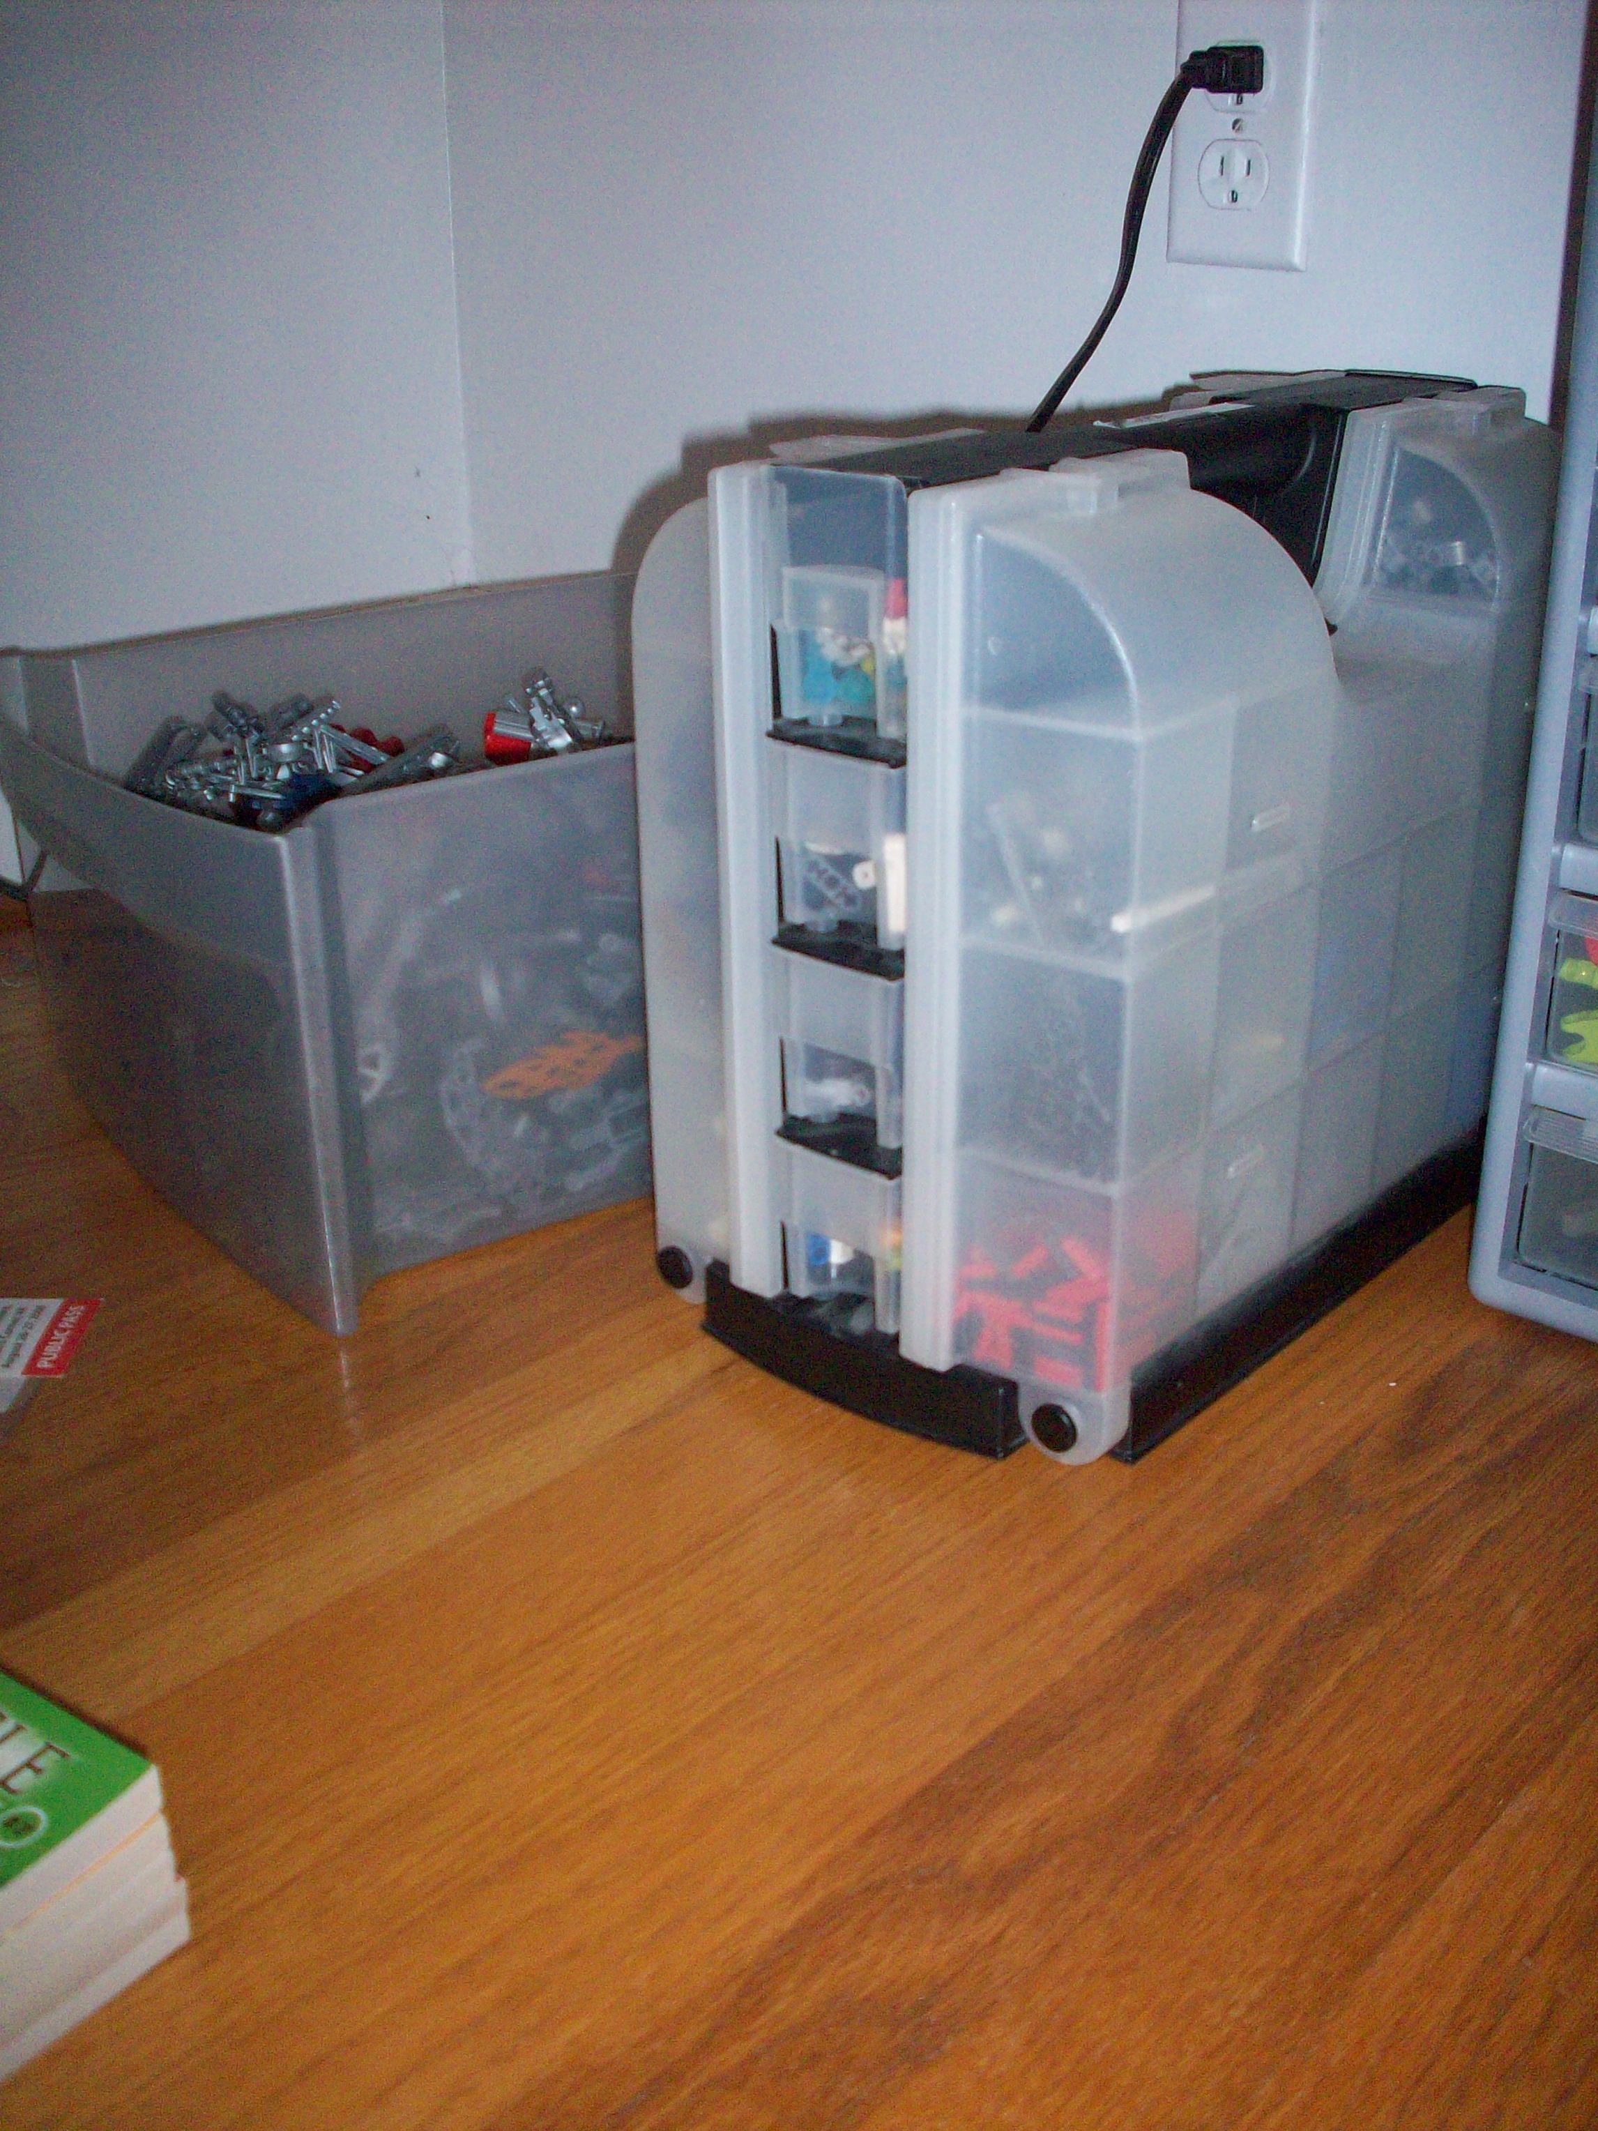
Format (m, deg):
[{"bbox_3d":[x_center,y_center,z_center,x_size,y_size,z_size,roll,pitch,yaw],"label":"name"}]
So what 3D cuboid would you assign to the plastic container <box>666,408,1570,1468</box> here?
[{"bbox_3d":[0.127,-0.079,0.794,0.184,0.292,0.359,18,29,38],"label":"plastic container"}]

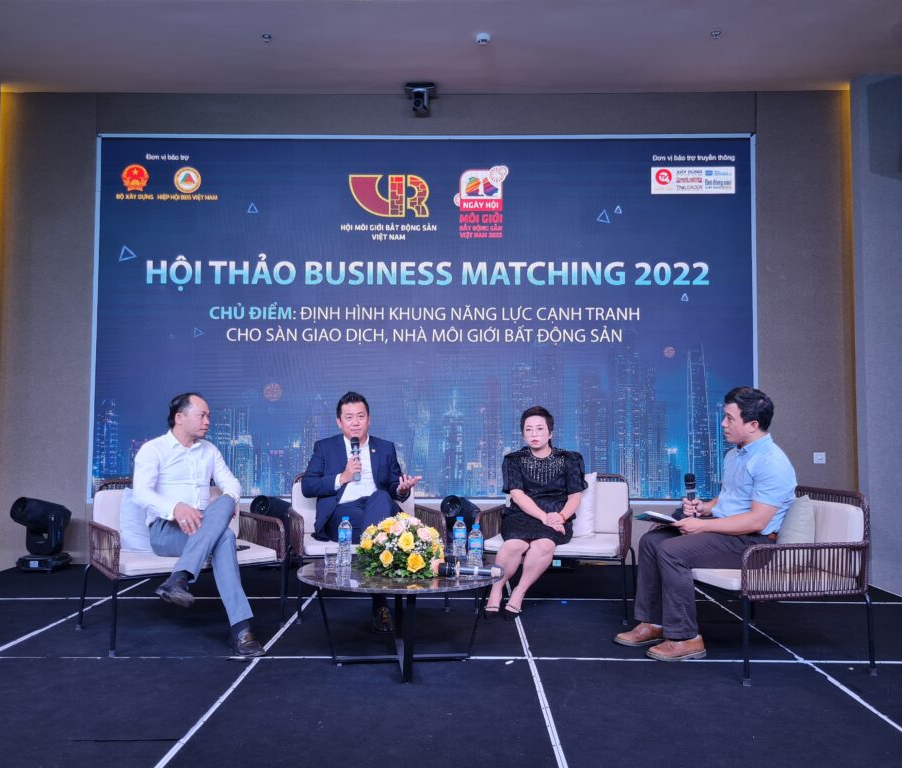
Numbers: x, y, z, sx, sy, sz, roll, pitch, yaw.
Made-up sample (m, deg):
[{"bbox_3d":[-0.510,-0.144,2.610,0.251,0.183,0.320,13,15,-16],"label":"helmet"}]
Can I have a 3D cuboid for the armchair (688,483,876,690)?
[{"bbox_3d":[1.394,0.865,3.614,0.640,0.755,0.890,1,-4,-12],"label":"armchair"}]

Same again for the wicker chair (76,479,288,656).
[{"bbox_3d":[-1.381,0.881,3.987,0.890,0.750,0.640,3,-5,-40],"label":"wicker chair"}]

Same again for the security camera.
[{"bbox_3d":[-0.232,-2.144,5.826,0.205,0.205,0.180,0,-3,7],"label":"security camera"}]

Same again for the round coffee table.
[{"bbox_3d":[-0.219,1.021,3.392,0.895,0.405,0.895,0,-3,0],"label":"round coffee table"}]

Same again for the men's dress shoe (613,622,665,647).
[{"bbox_3d":[0.924,1.194,3.719,0.285,0.104,0.105,1,-4,-17],"label":"men's dress shoe"}]

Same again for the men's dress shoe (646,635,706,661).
[{"bbox_3d":[1.015,1.183,3.471,0.272,0.100,0.102,1,-4,-13],"label":"men's dress shoe"}]

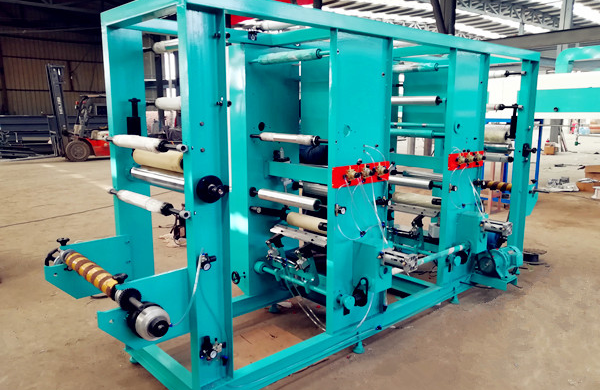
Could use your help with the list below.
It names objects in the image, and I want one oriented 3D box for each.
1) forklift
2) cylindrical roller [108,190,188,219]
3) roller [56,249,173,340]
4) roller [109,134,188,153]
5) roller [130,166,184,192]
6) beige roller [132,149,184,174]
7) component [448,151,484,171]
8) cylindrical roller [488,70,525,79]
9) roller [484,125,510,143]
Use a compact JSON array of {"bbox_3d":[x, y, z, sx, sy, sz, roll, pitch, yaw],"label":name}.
[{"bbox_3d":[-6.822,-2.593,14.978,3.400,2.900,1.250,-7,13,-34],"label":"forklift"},{"bbox_3d":[-0.835,0.032,2.497,0.071,0.071,0.903,-10,14,-42],"label":"cylindrical roller"},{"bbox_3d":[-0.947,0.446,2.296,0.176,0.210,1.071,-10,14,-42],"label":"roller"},{"bbox_3d":[-0.796,-0.258,2.356,0.060,0.060,0.890,-9,14,-41],"label":"roller"},{"bbox_3d":[-0.750,-0.077,2.592,0.080,0.080,0.766,-10,14,-42],"label":"roller"},{"bbox_3d":[-0.751,-0.183,2.586,0.099,0.099,0.725,-10,14,-42],"label":"beige roller"},{"bbox_3d":[1.329,-0.268,3.664,0.545,0.122,0.080,-9,14,-41],"label":"component"},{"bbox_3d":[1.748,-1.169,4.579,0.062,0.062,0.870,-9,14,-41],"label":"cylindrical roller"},{"bbox_3d":[1.825,-0.629,4.772,0.155,0.155,0.620,-9,14,-41],"label":"roller"}]

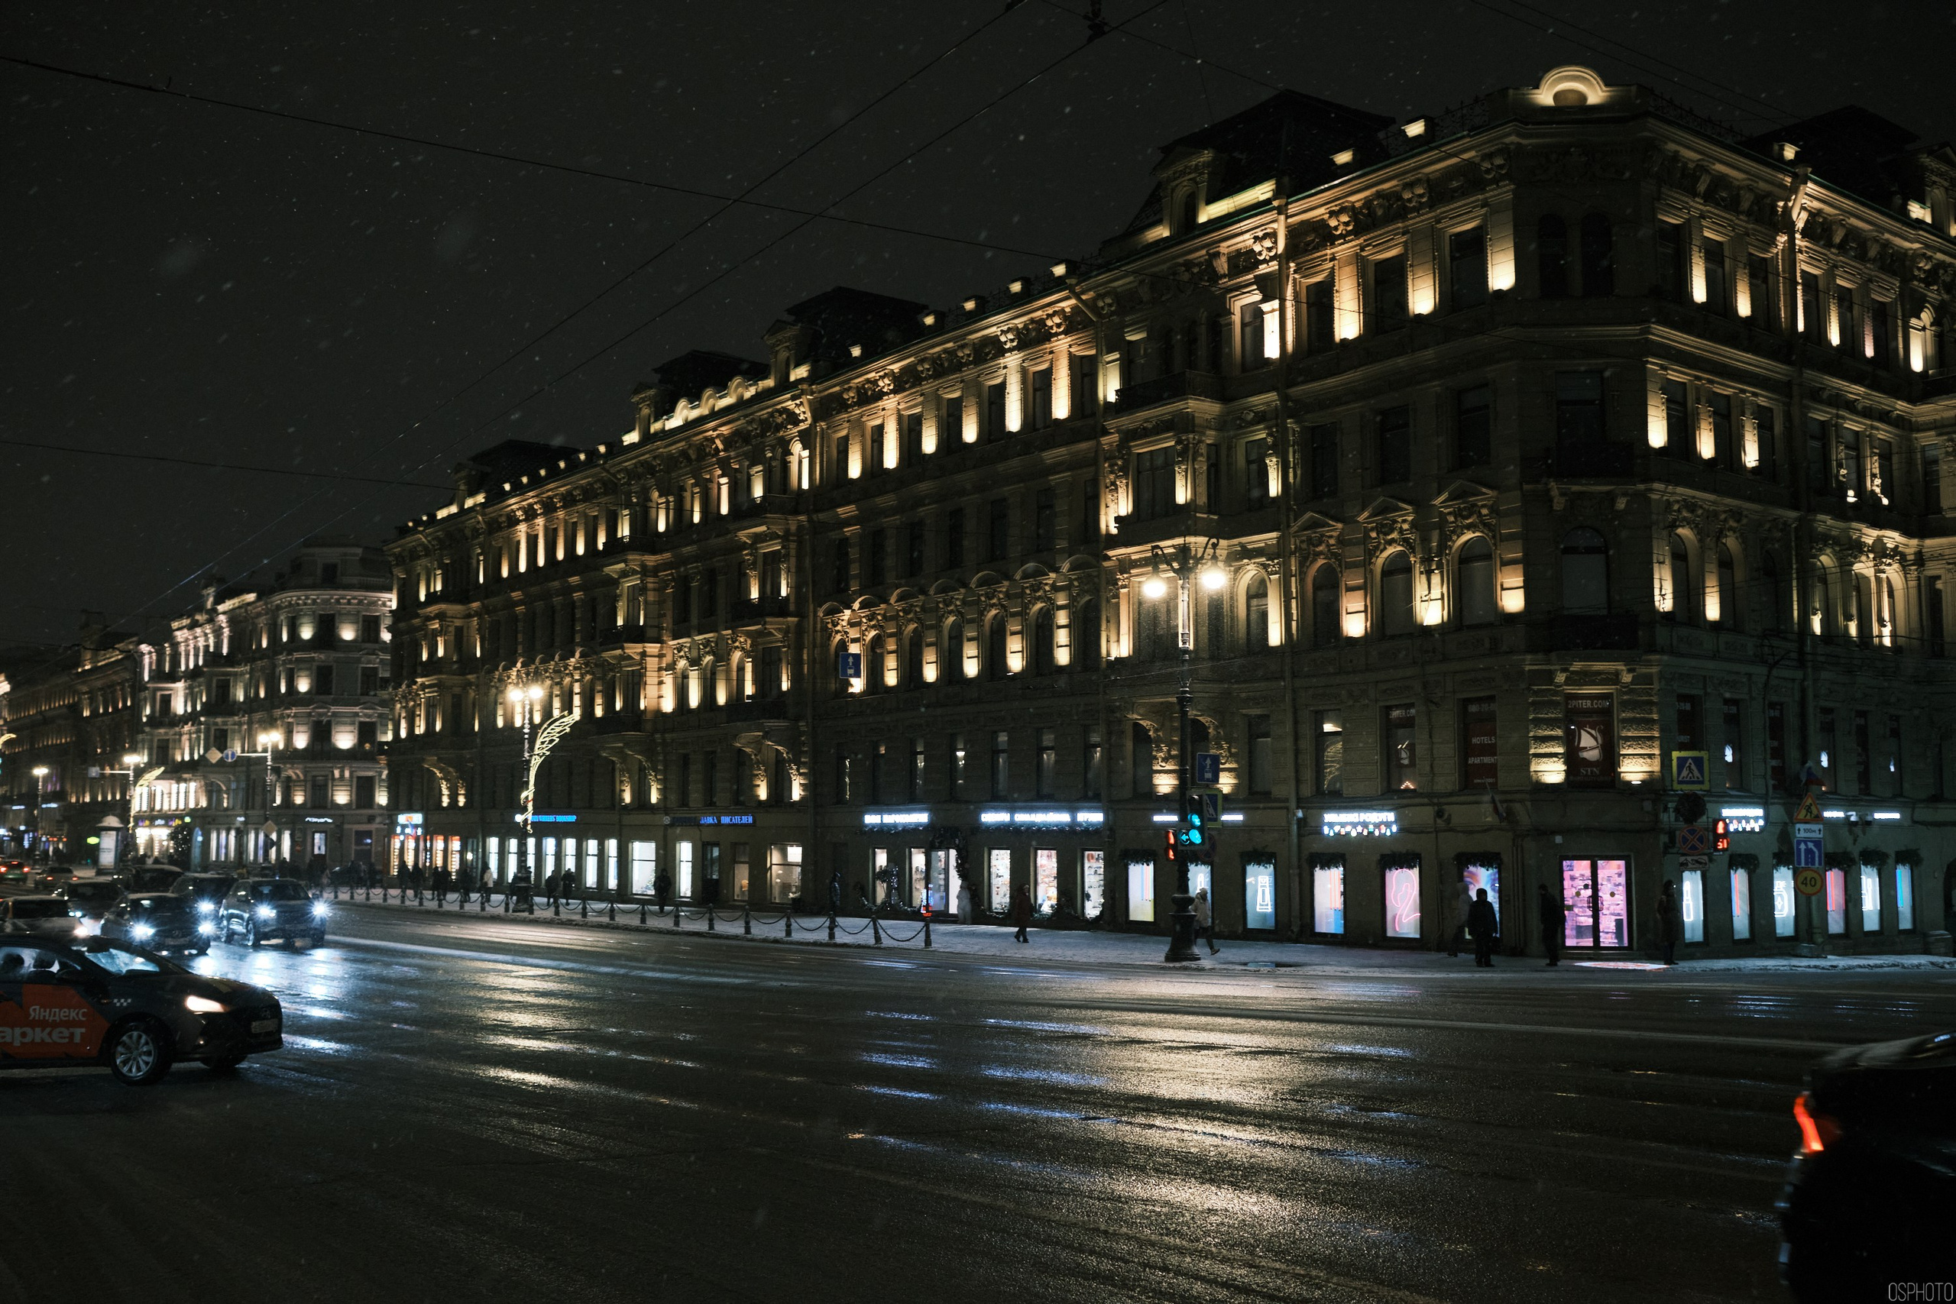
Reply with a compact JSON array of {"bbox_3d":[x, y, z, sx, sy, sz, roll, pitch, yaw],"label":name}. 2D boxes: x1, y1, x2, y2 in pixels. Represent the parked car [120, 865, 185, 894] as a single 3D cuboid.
[{"bbox_3d":[-31.443,8.968,71.792,1.880,1.760,4.600,5,-8,-35],"label":"parked car"}]

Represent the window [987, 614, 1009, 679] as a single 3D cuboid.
[{"bbox_3d":[0.660,-0.162,61.953,0.300,2.126,1.158,4,-7,-35],"label":"window"}]

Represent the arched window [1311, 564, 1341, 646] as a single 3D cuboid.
[{"bbox_3d":[9.359,-1.251,51.076,0.300,2.220,1.100,5,-8,-36],"label":"arched window"}]

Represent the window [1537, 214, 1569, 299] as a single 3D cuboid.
[{"bbox_3d":[14.386,-9.872,47.599,0.740,2.150,0.250,-1,-6,8],"label":"window"}]

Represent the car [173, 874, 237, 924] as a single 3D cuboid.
[{"bbox_3d":[-24.157,7.915,60.112,1.850,1.700,4.600,4,-7,-35],"label":"car"}]

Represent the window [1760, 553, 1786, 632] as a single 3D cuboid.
[{"bbox_3d":[21.119,-1.582,50.715,1.281,2.103,0.250,5,-7,-39],"label":"window"}]

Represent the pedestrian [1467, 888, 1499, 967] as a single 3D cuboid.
[{"bbox_3d":[10.879,5.946,41.095,0.620,1.690,0.400,2,-6,-13],"label":"pedestrian"}]

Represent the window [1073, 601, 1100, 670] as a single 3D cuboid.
[{"bbox_3d":[3.335,-0.503,58.247,0.300,2.140,1.235,4,-7,-35],"label":"window"}]

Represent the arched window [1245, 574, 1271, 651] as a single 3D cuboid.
[{"bbox_3d":[7.682,-1.111,52.231,0.300,2.193,0.963,4,-7,-35],"label":"arched window"}]

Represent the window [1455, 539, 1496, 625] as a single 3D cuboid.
[{"bbox_3d":[12.592,-1.757,47.738,0.250,2.195,1.354,4,-7,-35],"label":"window"}]

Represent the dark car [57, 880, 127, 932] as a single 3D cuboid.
[{"bbox_3d":[-25.640,7.384,54.853,1.820,1.540,4.450,4,-7,-32],"label":"dark car"}]

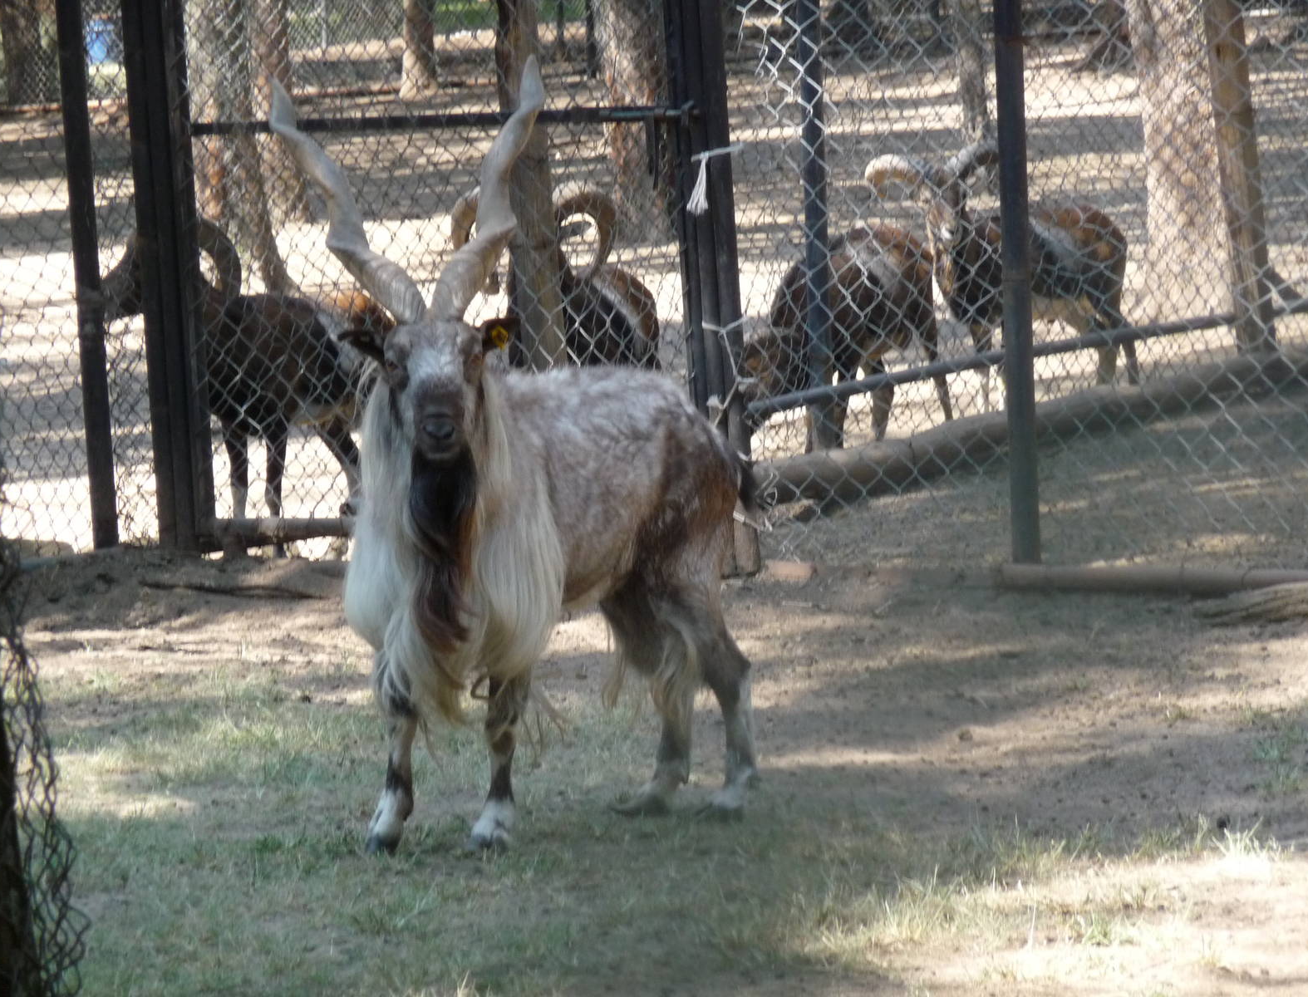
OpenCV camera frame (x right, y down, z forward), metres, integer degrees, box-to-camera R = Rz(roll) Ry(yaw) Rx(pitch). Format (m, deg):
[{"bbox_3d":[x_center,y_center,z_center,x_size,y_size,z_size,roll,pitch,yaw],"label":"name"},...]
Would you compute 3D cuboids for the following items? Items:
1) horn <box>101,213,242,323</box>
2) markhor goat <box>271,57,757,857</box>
[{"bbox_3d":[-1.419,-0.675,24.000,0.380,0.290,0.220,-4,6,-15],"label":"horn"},{"bbox_3d":[-0.263,-0.104,16.800,0.500,1.600,1.120,2,7,42],"label":"markhor goat"}]

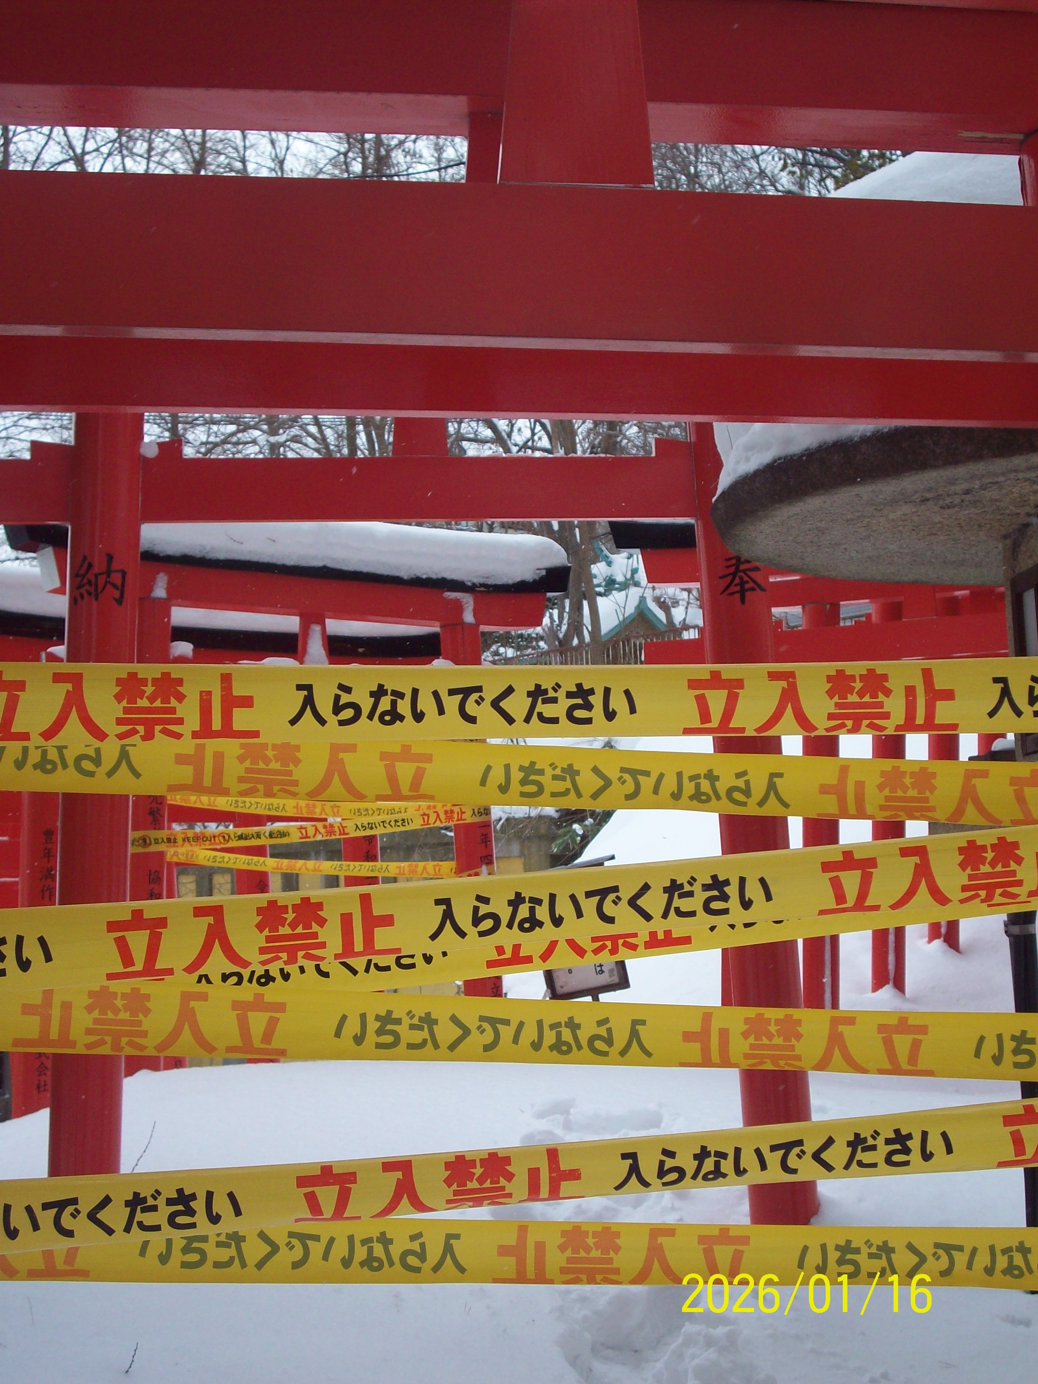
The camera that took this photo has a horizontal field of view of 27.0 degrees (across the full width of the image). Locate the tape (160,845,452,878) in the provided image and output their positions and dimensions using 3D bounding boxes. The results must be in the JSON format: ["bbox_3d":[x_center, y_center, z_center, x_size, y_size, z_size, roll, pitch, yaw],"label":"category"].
[{"bbox_3d":[-0.876,0.760,9.445,1.539,0.100,0.030,7,-9,-38],"label":"tape"}]

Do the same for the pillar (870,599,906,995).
[{"bbox_3d":[1.955,0.533,11.403,0.177,2.088,0.177,1,-4,0],"label":"pillar"}]

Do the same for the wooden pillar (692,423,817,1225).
[{"bbox_3d":[0.614,0.285,5.675,0.177,2.197,0.177,-4,-5,0],"label":"wooden pillar"}]

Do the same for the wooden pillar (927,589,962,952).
[{"bbox_3d":[2.395,0.420,12.153,0.177,2.051,0.177,1,-4,0],"label":"wooden pillar"}]

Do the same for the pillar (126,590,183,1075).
[{"bbox_3d":[-1.534,0.575,8.850,0.180,1.957,0.180,0,-6,0],"label":"pillar"}]

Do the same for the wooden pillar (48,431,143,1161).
[{"bbox_3d":[-1.081,0.264,5.522,0.178,2.106,0.178,1,-5,0],"label":"wooden pillar"}]

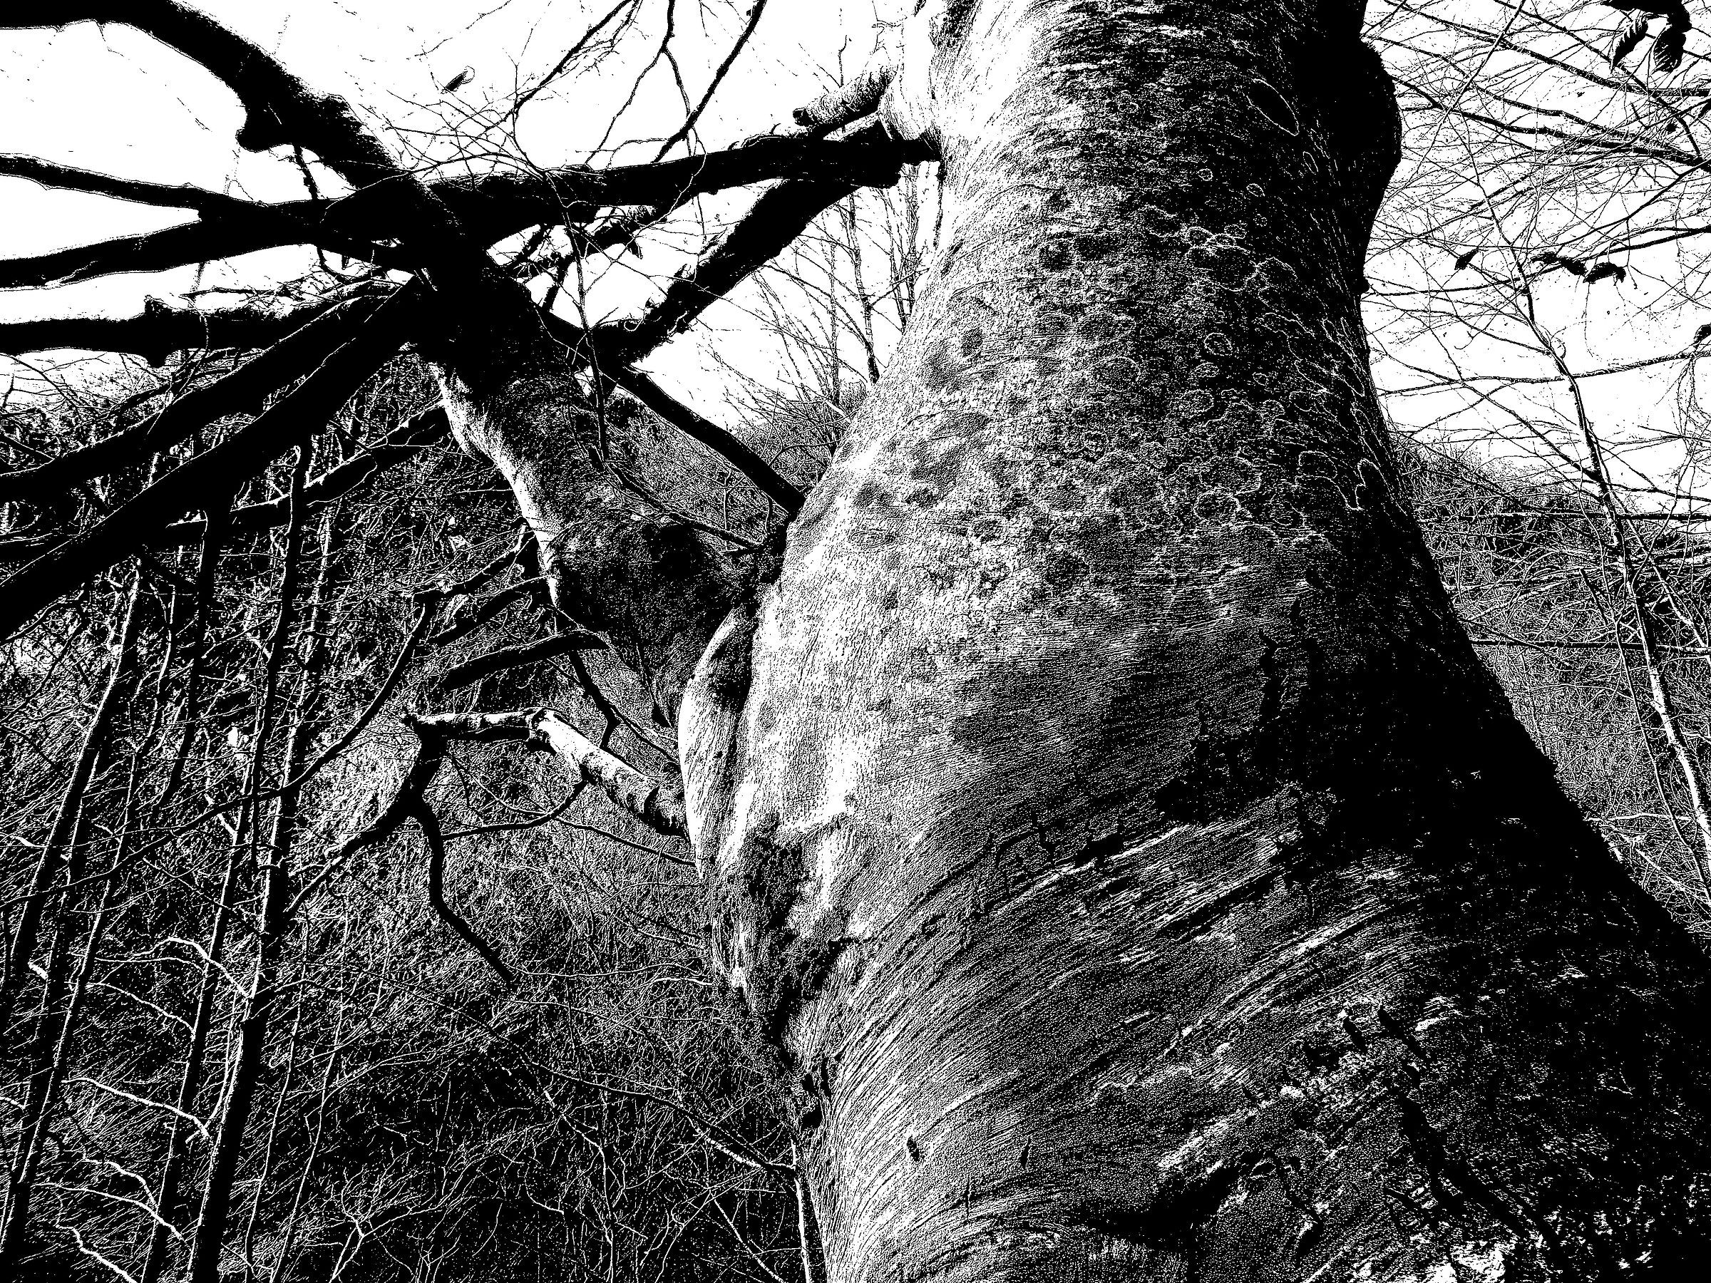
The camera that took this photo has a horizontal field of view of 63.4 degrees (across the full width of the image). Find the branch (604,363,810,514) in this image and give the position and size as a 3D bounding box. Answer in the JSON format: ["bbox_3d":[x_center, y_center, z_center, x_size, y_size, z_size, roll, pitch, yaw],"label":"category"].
[{"bbox_3d":[-0.309,-0.419,2.865,0.525,0.062,0.062,36,3,15],"label":"branch"}]

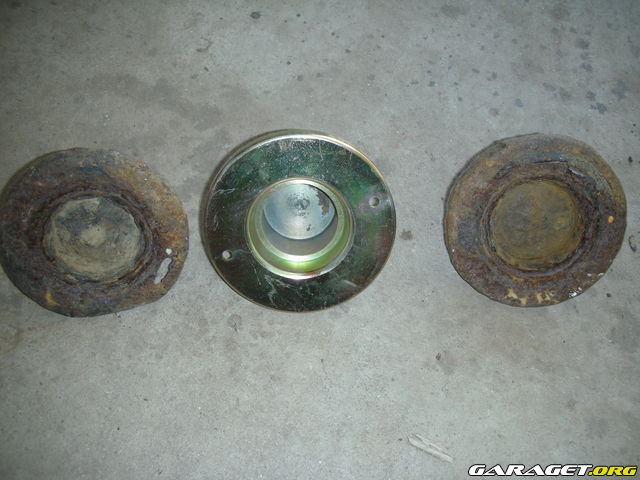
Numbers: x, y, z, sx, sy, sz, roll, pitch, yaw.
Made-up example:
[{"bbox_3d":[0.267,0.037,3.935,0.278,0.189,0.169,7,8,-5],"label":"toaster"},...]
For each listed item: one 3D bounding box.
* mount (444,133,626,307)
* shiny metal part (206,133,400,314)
[{"bbox_3d":[0.178,-0.019,0.550,0.149,0.030,0.149,0,110,-2],"label":"mount"},{"bbox_3d":[-0.015,-0.019,0.534,0.150,0.048,0.150,0,110,-2],"label":"shiny metal part"}]

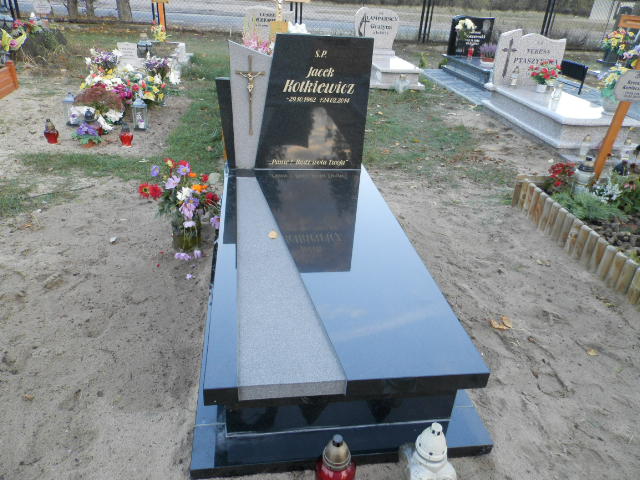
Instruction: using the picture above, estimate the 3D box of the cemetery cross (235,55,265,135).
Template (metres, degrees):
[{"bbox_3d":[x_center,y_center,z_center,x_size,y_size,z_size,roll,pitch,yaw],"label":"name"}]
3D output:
[{"bbox_3d":[-0.415,-0.849,2.766,0.175,0.468,0.038,0,30,-9],"label":"cemetery cross"}]

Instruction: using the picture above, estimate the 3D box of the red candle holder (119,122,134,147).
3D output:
[{"bbox_3d":[-1.614,-0.879,3.874,0.103,0.174,0.103,0,30,-9],"label":"red candle holder"}]

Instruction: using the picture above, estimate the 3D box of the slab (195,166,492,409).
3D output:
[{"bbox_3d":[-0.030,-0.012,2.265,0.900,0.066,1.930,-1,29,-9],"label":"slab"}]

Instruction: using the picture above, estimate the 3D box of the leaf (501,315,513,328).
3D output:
[{"bbox_3d":[0.885,0.374,2.183,0.062,0.028,0.080,0,30,-9],"label":"leaf"}]

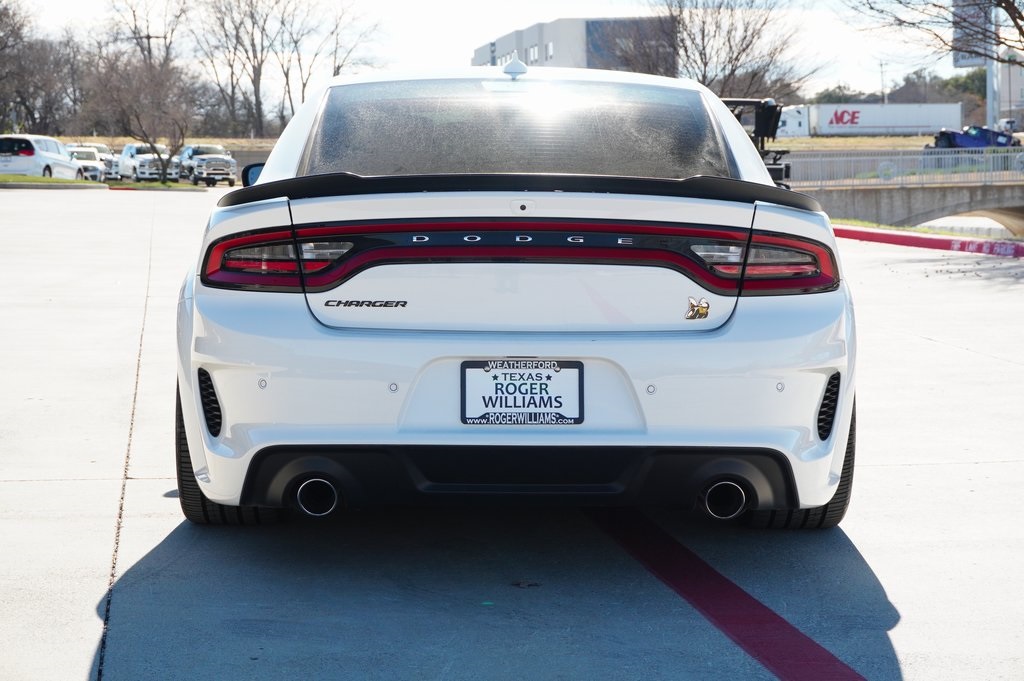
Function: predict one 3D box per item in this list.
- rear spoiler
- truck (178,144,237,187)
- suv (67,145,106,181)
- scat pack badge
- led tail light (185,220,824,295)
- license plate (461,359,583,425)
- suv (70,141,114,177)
[{"bbox_3d":[0.021,-0.391,5.290,1.610,0.115,0.300,0,5,0],"label":"rear spoiler"},{"bbox_3d":[-14.683,-8.342,95.000,2.130,1.980,6.000,-2,5,-22],"label":"truck"},{"bbox_3d":[-19.086,-7.763,88.000,1.860,1.600,4.600,-2,5,-22],"label":"suv"},{"bbox_3d":[0.480,-0.082,5.120,0.061,0.060,0.008,0,5,-3],"label":"scat pack badge"},{"bbox_3d":[0.021,-0.219,5.260,1.700,0.205,0.270,0,5,0],"label":"led tail light"},{"bbox_3d":[0.025,0.134,5.060,0.311,0.161,0.015,0,5,0],"label":"license plate"},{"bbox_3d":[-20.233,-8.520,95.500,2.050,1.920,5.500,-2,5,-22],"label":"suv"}]

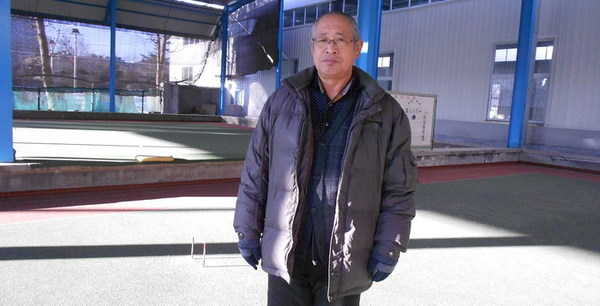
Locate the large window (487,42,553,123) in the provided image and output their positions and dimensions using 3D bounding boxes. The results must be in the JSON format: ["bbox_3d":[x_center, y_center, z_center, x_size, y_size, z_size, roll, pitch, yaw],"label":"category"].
[{"bbox_3d":[8.758,-2.822,18.051,0.120,3.204,2.394,-2,8,-37],"label":"large window"}]

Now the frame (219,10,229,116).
[{"bbox_3d":[-4.877,-5.803,28.924,0.250,6.680,0.300,-2,8,-37],"label":"frame"}]

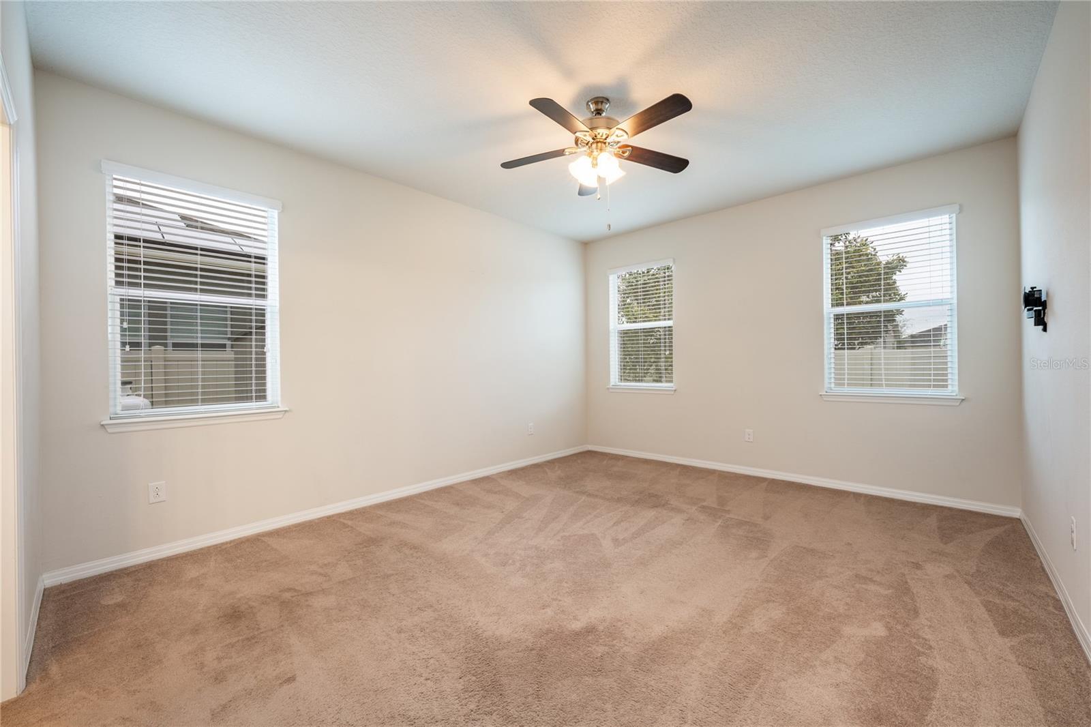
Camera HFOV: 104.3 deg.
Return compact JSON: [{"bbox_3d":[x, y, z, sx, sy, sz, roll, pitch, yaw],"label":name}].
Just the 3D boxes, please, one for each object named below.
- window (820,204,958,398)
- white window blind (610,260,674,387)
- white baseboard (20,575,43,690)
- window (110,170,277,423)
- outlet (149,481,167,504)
[{"bbox_3d":[2.849,-0.478,3.549,0.885,1.465,0.070,-1,0,43],"label":"window"},{"bbox_3d":[1.151,-0.455,5.138,0.885,1.475,0.070,-1,0,43],"label":"white window blind"},{"bbox_3d":[-2.288,1.147,1.900,1.000,0.073,0.014,-1,0,43],"label":"white baseboard"},{"bbox_3d":[-2.218,-0.423,2.751,0.070,1.475,0.885,-1,0,43],"label":"window"},{"bbox_3d":[-2.348,0.783,2.569,0.010,0.118,0.072,-1,0,43],"label":"outlet"}]

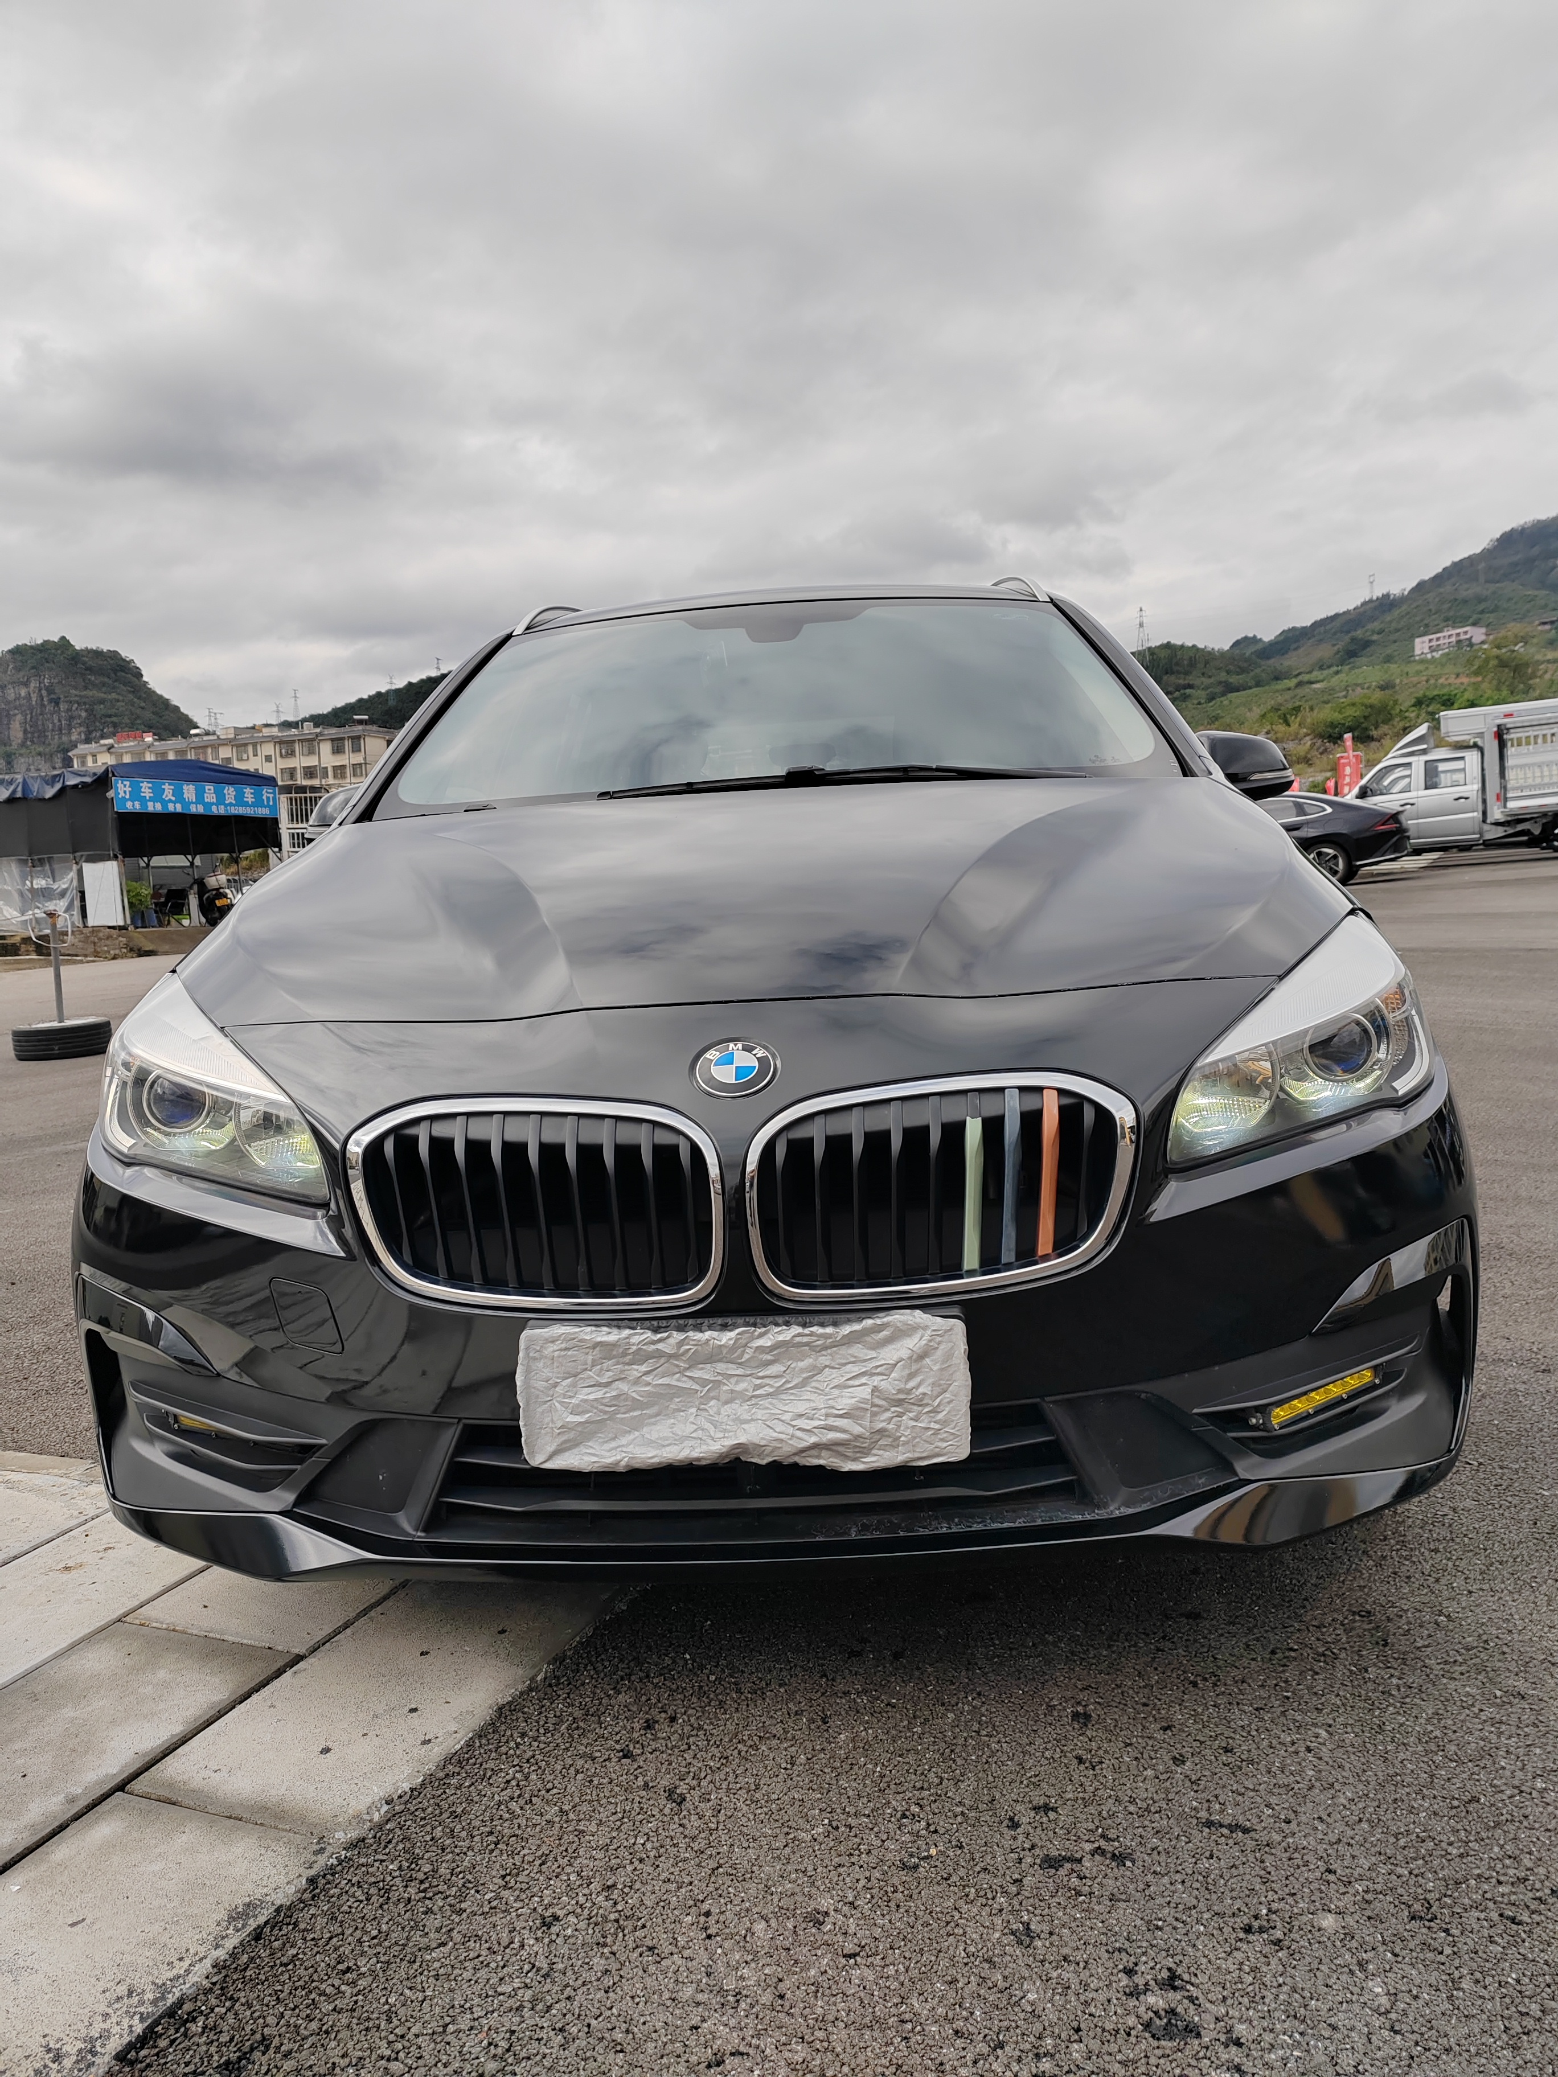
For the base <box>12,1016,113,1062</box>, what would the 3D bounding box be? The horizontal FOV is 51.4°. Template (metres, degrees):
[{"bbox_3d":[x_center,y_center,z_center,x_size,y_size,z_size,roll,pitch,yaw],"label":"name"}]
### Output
[{"bbox_3d":[-4.203,0.014,9.500,0.585,0.185,0.585,-3,6,0],"label":"base"}]

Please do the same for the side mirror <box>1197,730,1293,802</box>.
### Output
[{"bbox_3d":[0.907,-0.533,3.188,0.210,0.150,0.130,-3,8,3],"label":"side mirror"}]

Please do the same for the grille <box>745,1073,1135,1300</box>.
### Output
[{"bbox_3d":[0.166,0.146,1.651,0.385,0.205,0.075,-3,-2,-3],"label":"grille"}]

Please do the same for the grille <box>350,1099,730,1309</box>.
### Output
[{"bbox_3d":[-0.251,0.165,1.674,0.385,0.205,0.075,-2,-2,9],"label":"grille"}]

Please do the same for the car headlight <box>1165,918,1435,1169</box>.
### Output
[{"bbox_3d":[0.609,-0.014,1.900,0.370,0.240,0.390,-4,8,-5],"label":"car headlight"}]

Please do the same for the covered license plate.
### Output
[{"bbox_3d":[-0.035,0.351,1.610,0.445,0.146,0.030,-3,8,3],"label":"covered license plate"}]

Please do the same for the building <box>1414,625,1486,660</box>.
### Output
[{"bbox_3d":[290.264,-170.723,700.000,9.000,8.500,36.000,-5,6,-17],"label":"building"}]

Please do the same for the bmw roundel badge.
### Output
[{"bbox_3d":[-0.044,0.030,1.645,0.084,0.012,0.084,-3,45,3],"label":"bmw roundel badge"}]

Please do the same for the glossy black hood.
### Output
[{"bbox_3d":[-0.028,-0.211,2.228,1.540,0.270,1.000,-3,8,3],"label":"glossy black hood"}]

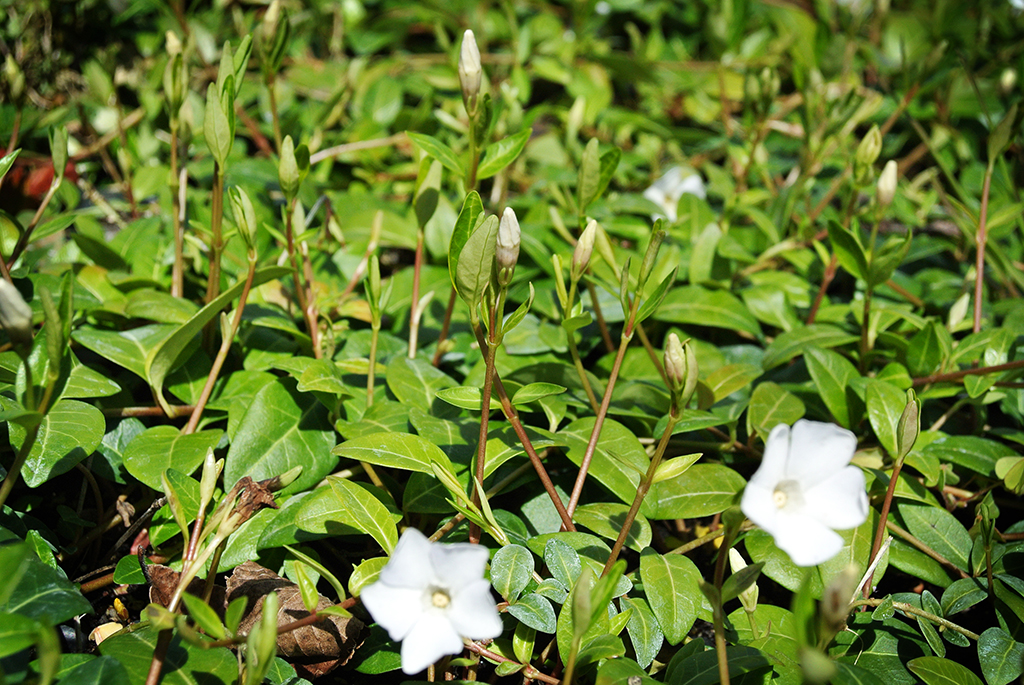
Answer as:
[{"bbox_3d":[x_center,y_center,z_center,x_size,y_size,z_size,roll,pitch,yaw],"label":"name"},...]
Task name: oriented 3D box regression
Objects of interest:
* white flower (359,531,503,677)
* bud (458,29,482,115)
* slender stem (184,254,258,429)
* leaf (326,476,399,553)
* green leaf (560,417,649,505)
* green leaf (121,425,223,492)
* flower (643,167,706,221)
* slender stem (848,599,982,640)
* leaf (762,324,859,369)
[{"bbox_3d":[-0.017,0.054,0.437,0.030,0.031,0.012,0,-18,0],"label":"white flower"},{"bbox_3d":[-0.011,-0.071,0.555,0.006,0.022,0.006,-1,17,0],"label":"bud"},{"bbox_3d":[-0.078,0.001,0.567,0.003,0.052,0.003,22,11,0],"label":"slender stem"},{"bbox_3d":[-0.034,0.039,0.475,0.012,0.005,0.029,-22,50,-20],"label":"leaf"},{"bbox_3d":[0.024,0.031,0.553,0.018,0.005,0.030,-30,53,-35],"label":"green leaf"},{"bbox_3d":[-0.089,0.031,0.555,0.025,0.005,0.026,7,37,5],"label":"green leaf"},{"bbox_3d":[0.065,-0.059,0.840,0.027,0.026,0.012,-4,-22,-14],"label":"flower"},{"bbox_3d":[0.092,0.064,0.485,0.033,0.005,0.004,10,18,-15],"label":"slender stem"},{"bbox_3d":[0.085,0.001,0.600,0.028,0.006,0.013,-11,31,-7],"label":"leaf"}]

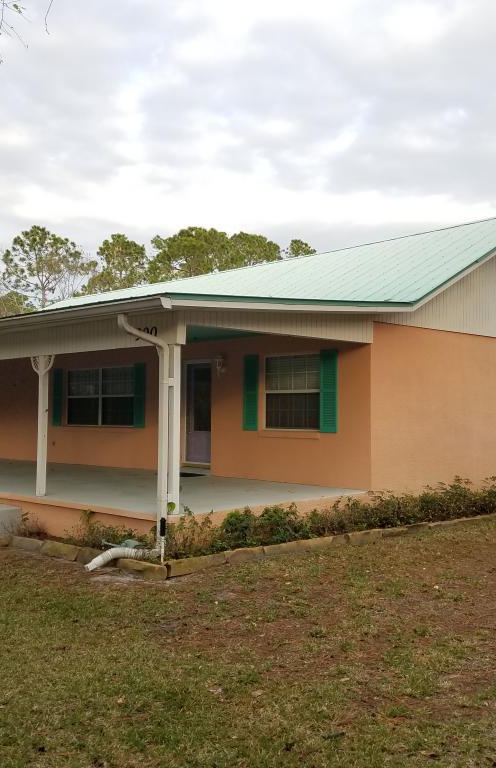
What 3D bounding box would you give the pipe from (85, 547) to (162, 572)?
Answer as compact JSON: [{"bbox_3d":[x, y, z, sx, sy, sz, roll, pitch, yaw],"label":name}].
[{"bbox_3d":[-1.416,1.967,8.705,0.940,0.221,0.213,1,-2,-33],"label":"pipe"}]

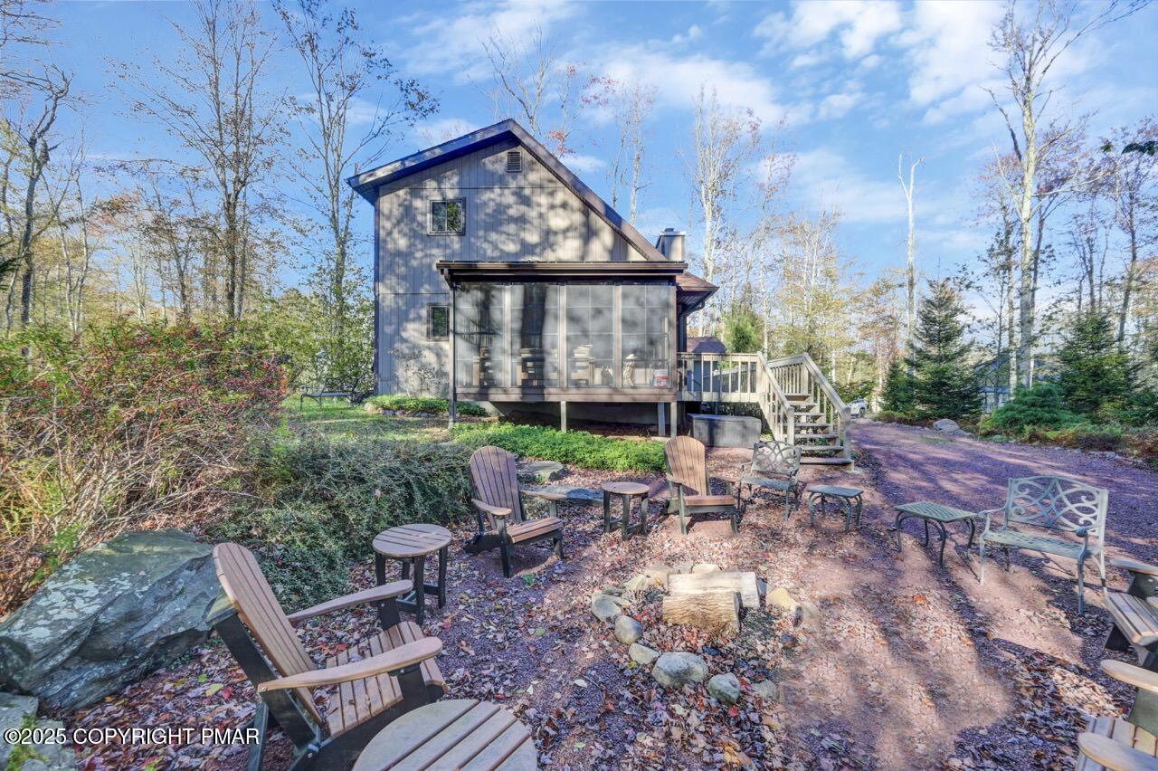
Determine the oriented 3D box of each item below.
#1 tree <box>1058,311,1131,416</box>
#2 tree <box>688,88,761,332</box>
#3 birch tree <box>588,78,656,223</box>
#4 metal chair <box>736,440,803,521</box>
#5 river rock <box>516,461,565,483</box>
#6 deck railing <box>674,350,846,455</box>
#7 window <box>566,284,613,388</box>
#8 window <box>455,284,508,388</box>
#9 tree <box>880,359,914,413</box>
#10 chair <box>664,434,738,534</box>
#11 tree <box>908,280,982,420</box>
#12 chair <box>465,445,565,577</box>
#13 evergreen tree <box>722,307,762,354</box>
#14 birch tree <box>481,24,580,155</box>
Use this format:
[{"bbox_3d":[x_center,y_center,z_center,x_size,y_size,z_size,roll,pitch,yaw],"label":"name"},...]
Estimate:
[{"bbox_3d":[21.700,-0.600,19.000,2.500,5.100,2.500,0,0,0],"label":"tree"},{"bbox_3d":[8.000,-7.300,25.000,4.200,18.500,4.200,0,0,0],"label":"tree"},{"bbox_3d":[2.480,-8.100,26.000,3.900,19.200,3.700,0,0,0],"label":"birch tree"},{"bbox_3d":[2.420,1.165,5.780,0.620,0.870,0.640,0,0,41],"label":"metal chair"},{"bbox_3d":[-0.630,1.340,7.100,0.950,0.320,0.800,0,0,0],"label":"river rock"},{"bbox_3d":[3.450,0.340,8.900,2.800,2.080,1.750,0,0,0],"label":"deck railing"},{"bbox_3d":[0.230,-1.002,9.150,0.970,2.100,0.080,0,0,0],"label":"window"},{"bbox_3d":[-1.986,-1.002,9.150,1.040,2.100,0.080,0,0,0],"label":"window"},{"bbox_3d":[16.600,0.050,23.500,1.800,3.000,1.800,0,0,35],"label":"tree"},{"bbox_3d":[1.400,1.140,5.330,0.730,0.980,0.870,0,0,-6],"label":"chair"},{"bbox_3d":[18.700,-1.750,23.000,3.100,7.600,3.100,0,0,0],"label":"tree"},{"bbox_3d":[-0.650,1.085,4.170,0.750,0.960,0.860,0,0,-44],"label":"chair"},{"bbox_3d":[8.700,-1.200,24.000,2.300,6.000,2.300,0,0,20],"label":"evergreen tree"},{"bbox_3d":[-2.530,-8.700,23.500,5.000,20.300,4.700,0,0,0],"label":"birch tree"}]

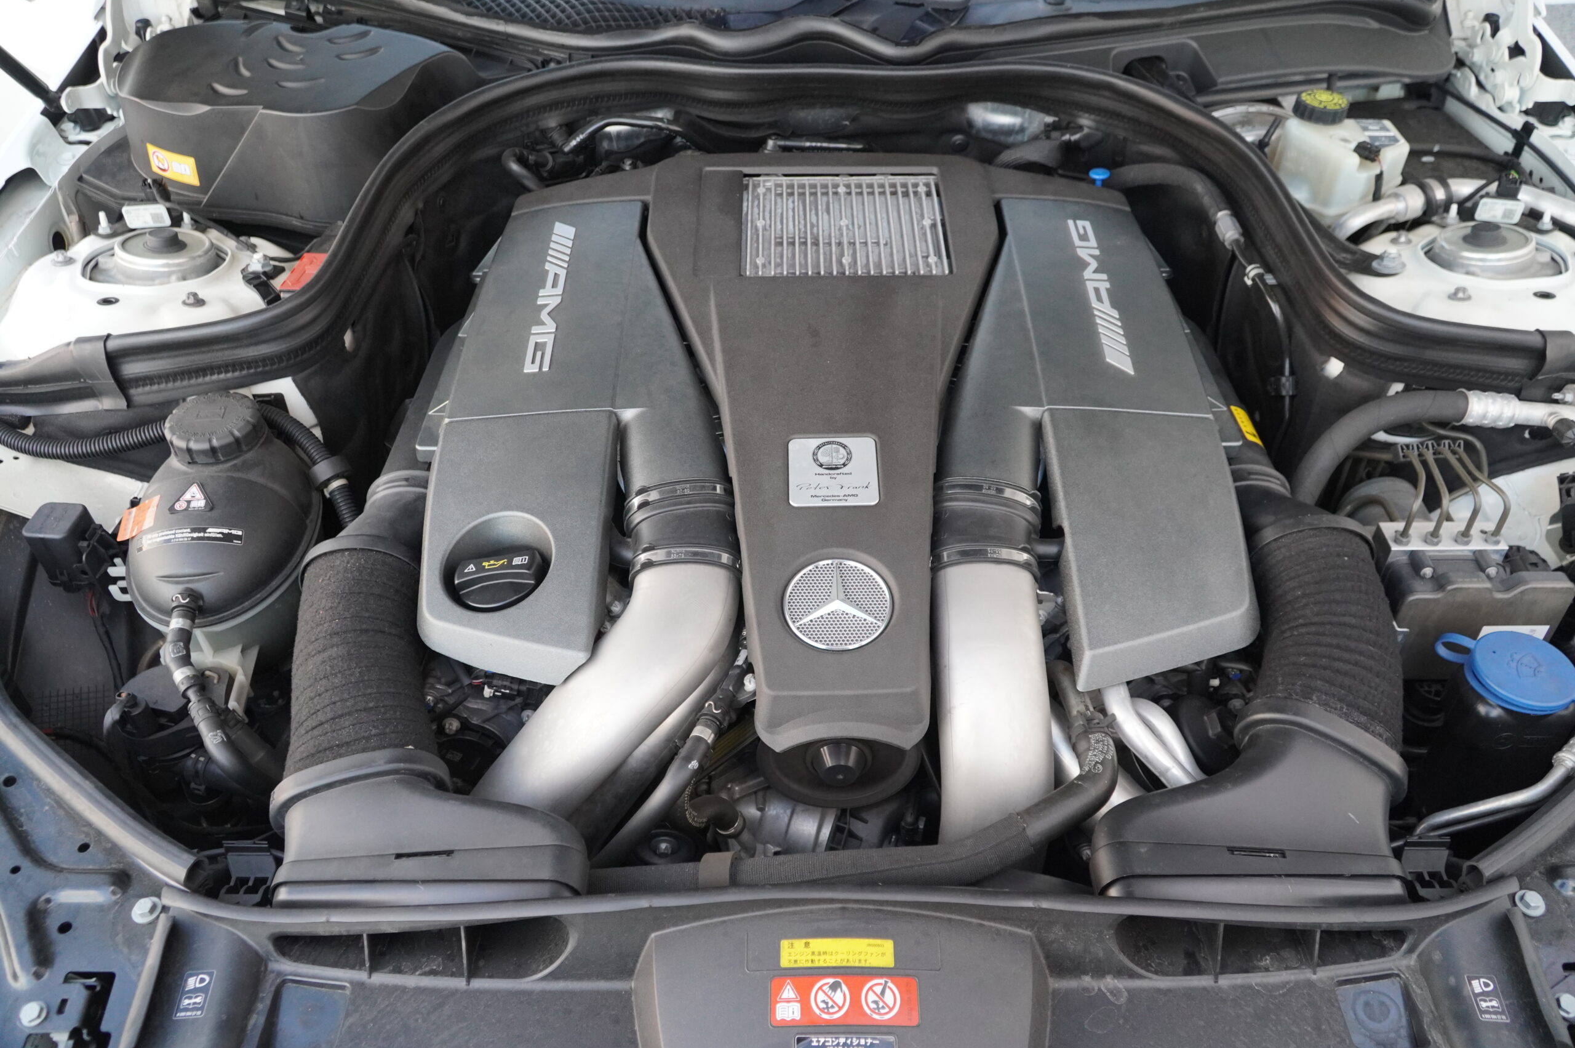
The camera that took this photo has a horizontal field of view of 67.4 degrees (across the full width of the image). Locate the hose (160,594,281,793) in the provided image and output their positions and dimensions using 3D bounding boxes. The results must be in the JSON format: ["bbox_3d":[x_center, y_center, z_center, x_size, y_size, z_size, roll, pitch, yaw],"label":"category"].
[{"bbox_3d":[-0.388,0.126,0.820,0.105,0.145,0.100,0,42,0],"label":"hose"}]

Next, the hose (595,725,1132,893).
[{"bbox_3d":[0.046,0.186,0.787,0.352,0.070,0.140,0,42,0],"label":"hose"}]

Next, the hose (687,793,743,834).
[{"bbox_3d":[-0.056,0.214,0.868,0.044,0.036,0.040,0,42,0],"label":"hose"}]

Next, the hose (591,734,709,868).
[{"bbox_3d":[-0.096,0.192,0.822,0.088,0.085,0.085,0,42,0],"label":"hose"}]

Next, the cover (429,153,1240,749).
[{"bbox_3d":[0.034,-0.088,0.920,0.573,0.170,0.575,0,42,0],"label":"cover"}]

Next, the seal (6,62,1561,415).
[{"bbox_3d":[0.000,-0.254,1.022,1.220,0.150,0.400,0,42,0],"label":"seal"}]

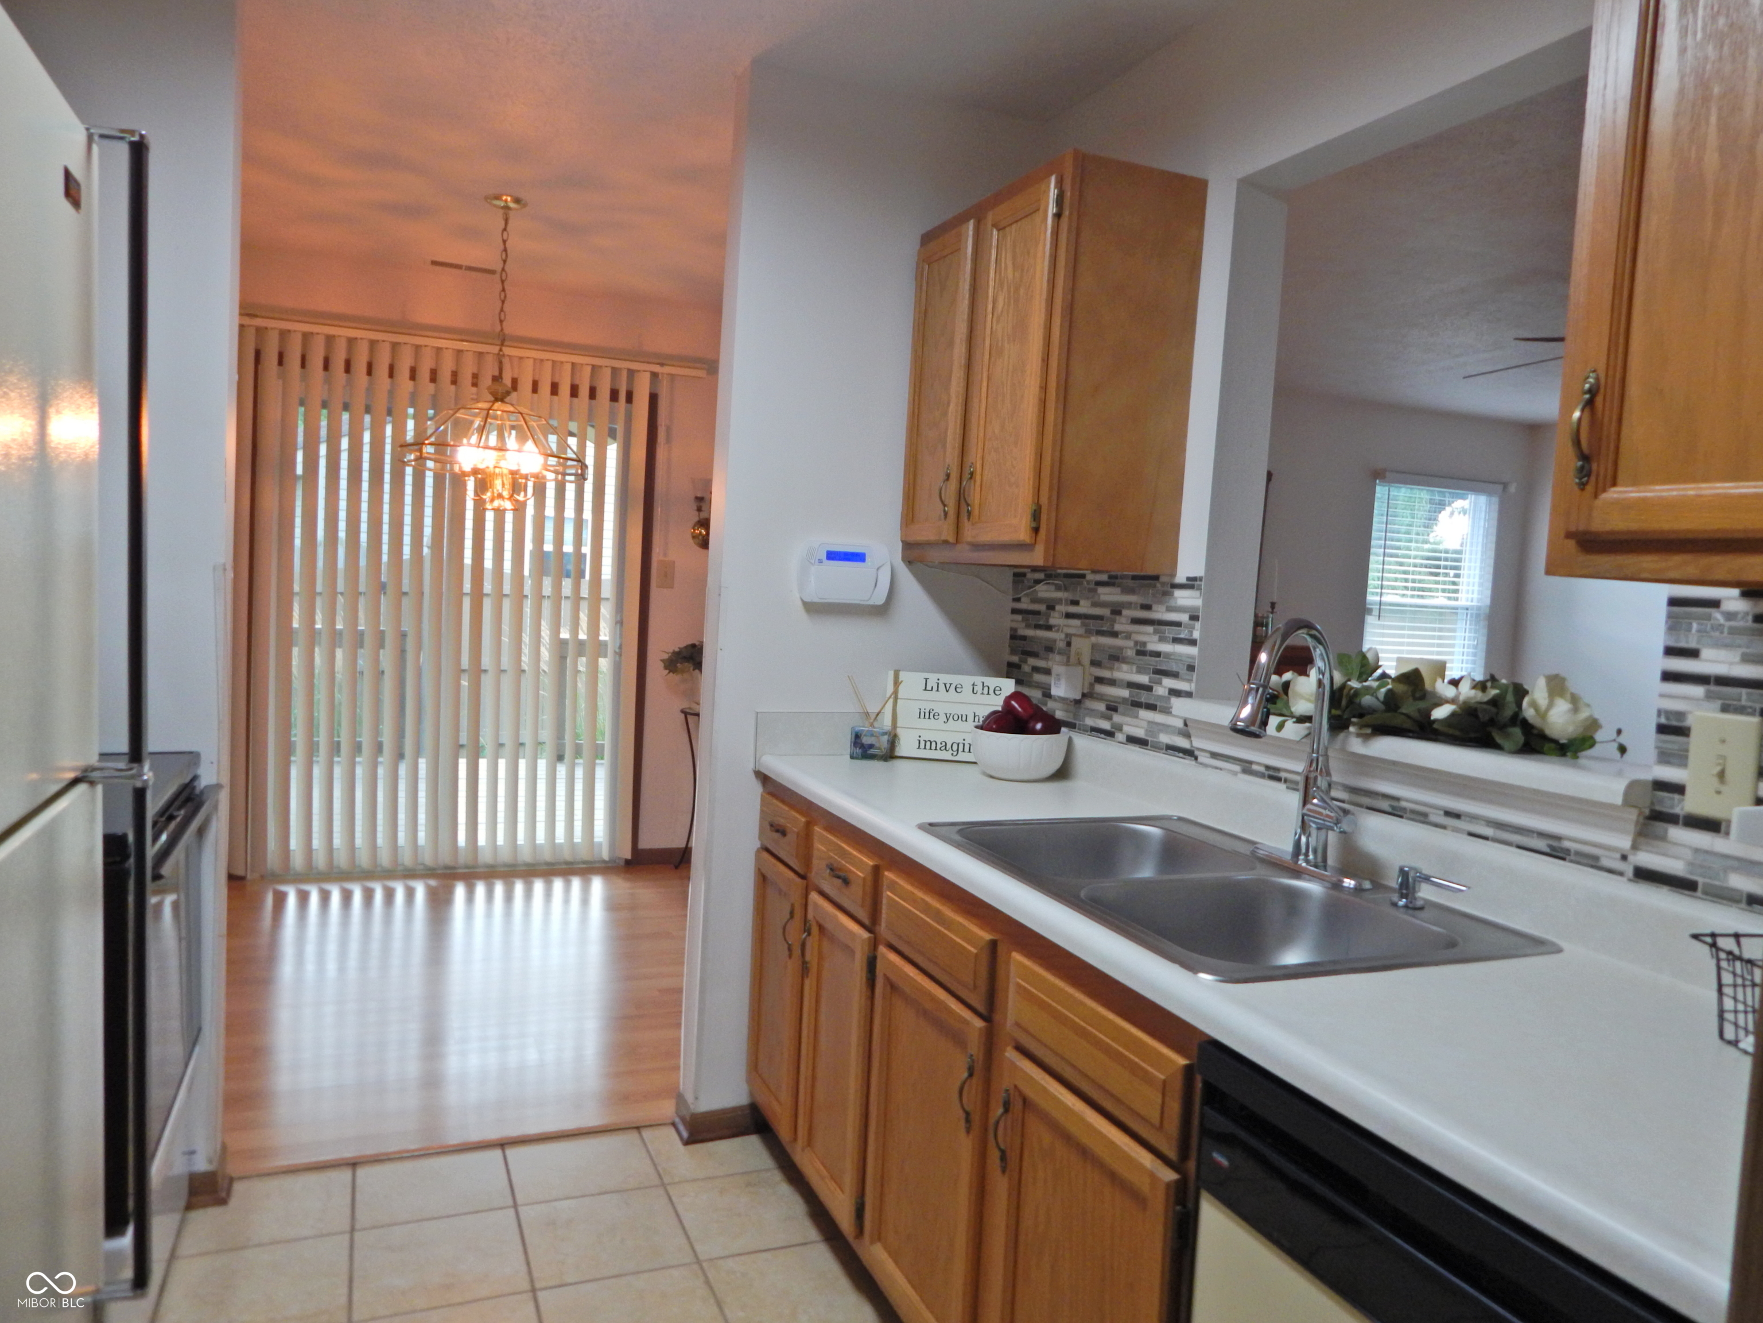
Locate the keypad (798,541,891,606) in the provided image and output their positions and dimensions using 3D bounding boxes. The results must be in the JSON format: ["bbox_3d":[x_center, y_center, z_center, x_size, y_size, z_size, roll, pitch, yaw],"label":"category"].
[{"bbox_3d":[-0.088,-0.203,2.603,0.208,0.138,0.035,2,4,-24],"label":"keypad"}]

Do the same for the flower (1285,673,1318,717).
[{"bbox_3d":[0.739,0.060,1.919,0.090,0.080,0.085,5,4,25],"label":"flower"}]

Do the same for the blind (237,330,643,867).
[{"bbox_3d":[-1.758,-0.163,4.683,1.560,2.090,0.100,2,4,-24],"label":"blind"}]

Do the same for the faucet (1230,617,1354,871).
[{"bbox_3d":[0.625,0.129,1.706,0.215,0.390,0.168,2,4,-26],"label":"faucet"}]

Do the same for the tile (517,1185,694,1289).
[{"bbox_3d":[-0.544,1.138,2.216,0.302,0.010,0.302,2,4,-24],"label":"tile"}]

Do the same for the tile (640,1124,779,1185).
[{"bbox_3d":[-0.391,1.120,2.607,0.290,0.010,0.270,2,4,-24],"label":"tile"}]

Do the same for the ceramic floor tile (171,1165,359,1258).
[{"bbox_3d":[-1.216,1.096,2.242,0.300,0.010,0.265,2,4,-24],"label":"ceramic floor tile"}]

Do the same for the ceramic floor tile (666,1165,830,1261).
[{"bbox_3d":[-0.266,1.147,2.335,0.300,0.010,0.302,2,4,-24],"label":"ceramic floor tile"}]

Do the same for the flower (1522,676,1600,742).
[{"bbox_3d":[0.934,0.064,1.537,0.108,0.094,0.100,5,4,25],"label":"flower"}]

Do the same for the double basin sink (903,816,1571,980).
[{"bbox_3d":[0.456,0.407,1.662,0.565,0.190,0.790,2,4,-24],"label":"double basin sink"}]

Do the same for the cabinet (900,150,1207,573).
[{"bbox_3d":[0.328,-0.582,2.415,0.333,0.762,0.637,2,4,-24],"label":"cabinet"}]

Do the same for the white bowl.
[{"bbox_3d":[0.305,0.203,2.482,0.212,0.100,0.212,3,4,0],"label":"white bowl"}]

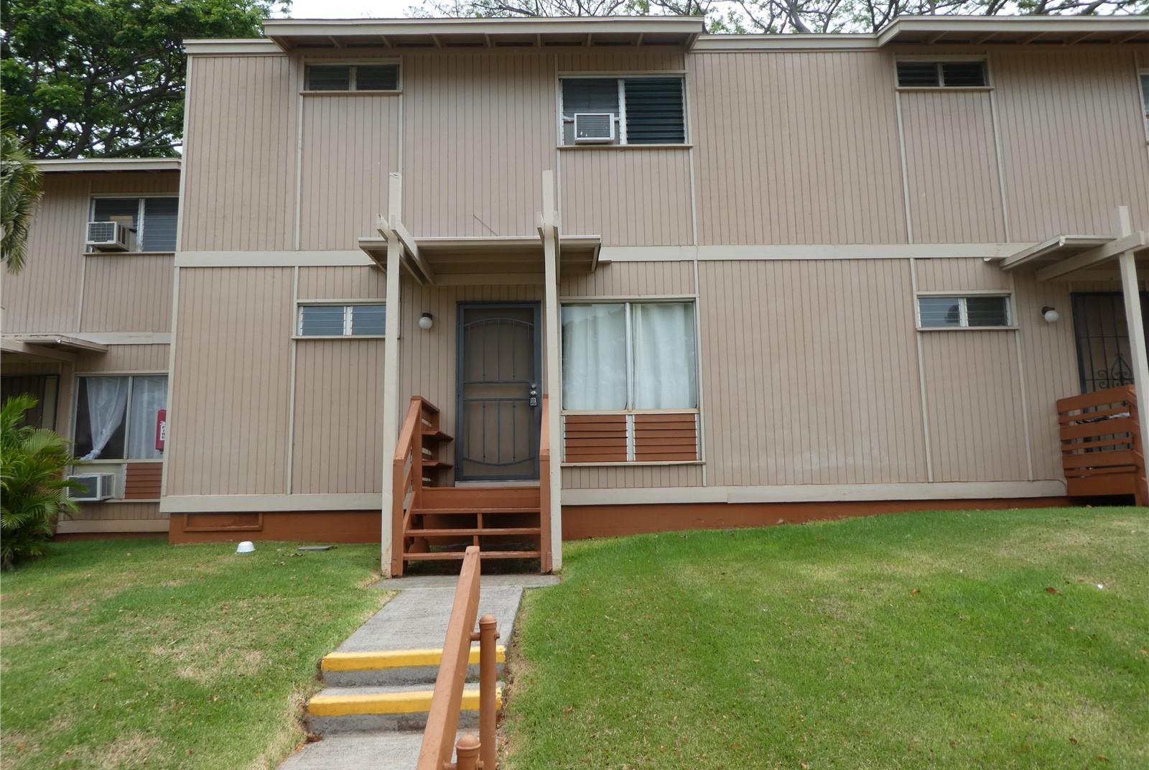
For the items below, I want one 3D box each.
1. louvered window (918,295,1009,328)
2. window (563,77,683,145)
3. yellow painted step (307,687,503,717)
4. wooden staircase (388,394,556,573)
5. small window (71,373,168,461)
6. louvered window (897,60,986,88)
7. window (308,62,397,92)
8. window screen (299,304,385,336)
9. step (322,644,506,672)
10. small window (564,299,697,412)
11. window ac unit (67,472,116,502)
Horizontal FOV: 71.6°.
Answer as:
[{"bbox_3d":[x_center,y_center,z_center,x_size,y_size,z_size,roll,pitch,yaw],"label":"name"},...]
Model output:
[{"bbox_3d":[4.644,-0.874,9.505,1.143,0.405,0.100,-1,-8,-1],"label":"louvered window"},{"bbox_3d":[0.606,-3.359,9.794,1.555,0.901,0.100,-1,-8,-1],"label":"window"},{"bbox_3d":[-0.835,1.597,4.014,0.948,0.073,0.150,-1,-8,-1],"label":"yellow painted step"},{"bbox_3d":[-0.926,0.968,8.070,1.389,1.680,2.080,-1,-8,-1],"label":"wooden staircase"},{"bbox_3d":[-6.864,0.496,12.156,1.550,1.320,0.100,-1,-8,-1],"label":"small window"},{"bbox_3d":[4.582,-3.870,9.938,1.161,0.383,0.100,-1,-8,-1],"label":"louvered window"},{"bbox_3d":[-2.711,-3.751,9.718,1.142,0.386,0.100,-1,-8,-1],"label":"window"},{"bbox_3d":[-2.646,-0.755,9.360,1.173,0.398,0.100,-1,-8,-1],"label":"window screen"},{"bbox_3d":[-0.853,1.481,4.318,0.969,0.059,0.160,-1,-8,-1],"label":"step"},{"bbox_3d":[0.648,-0.351,9.359,1.601,1.293,0.100,-1,-8,-1],"label":"small window"},{"bbox_3d":[-7.185,1.534,11.879,0.480,0.374,0.480,-1,-8,-1],"label":"window ac unit"}]

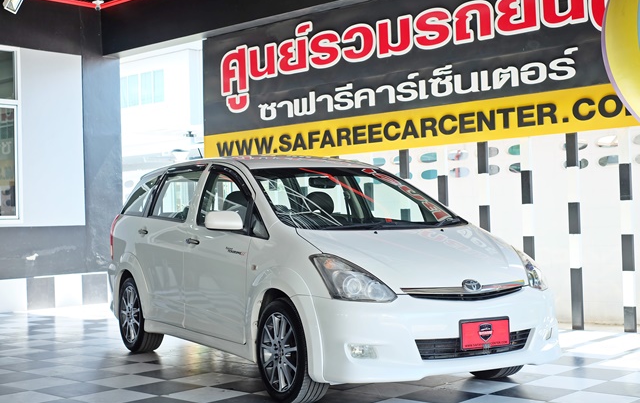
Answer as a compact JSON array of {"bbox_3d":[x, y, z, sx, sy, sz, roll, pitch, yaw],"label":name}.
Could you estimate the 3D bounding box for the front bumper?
[{"bbox_3d":[0.814,0.775,5.615,1.740,0.570,0.620,-1,-1,-30],"label":"front bumper"}]

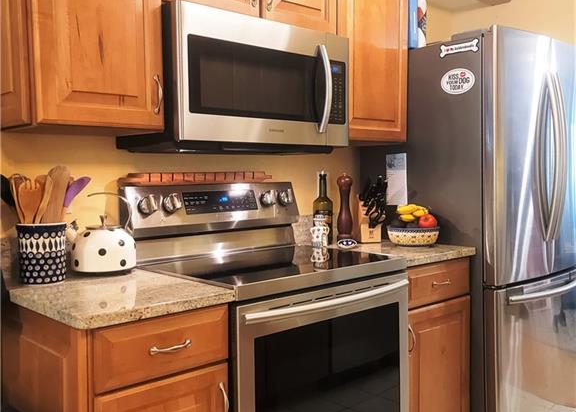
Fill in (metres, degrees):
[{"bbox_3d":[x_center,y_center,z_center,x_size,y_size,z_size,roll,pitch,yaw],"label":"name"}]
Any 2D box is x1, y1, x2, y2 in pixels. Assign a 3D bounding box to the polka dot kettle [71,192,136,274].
[{"bbox_3d":[-0.613,0.087,1.806,0.229,0.248,0.208,-1,3,-10],"label":"polka dot kettle"}]

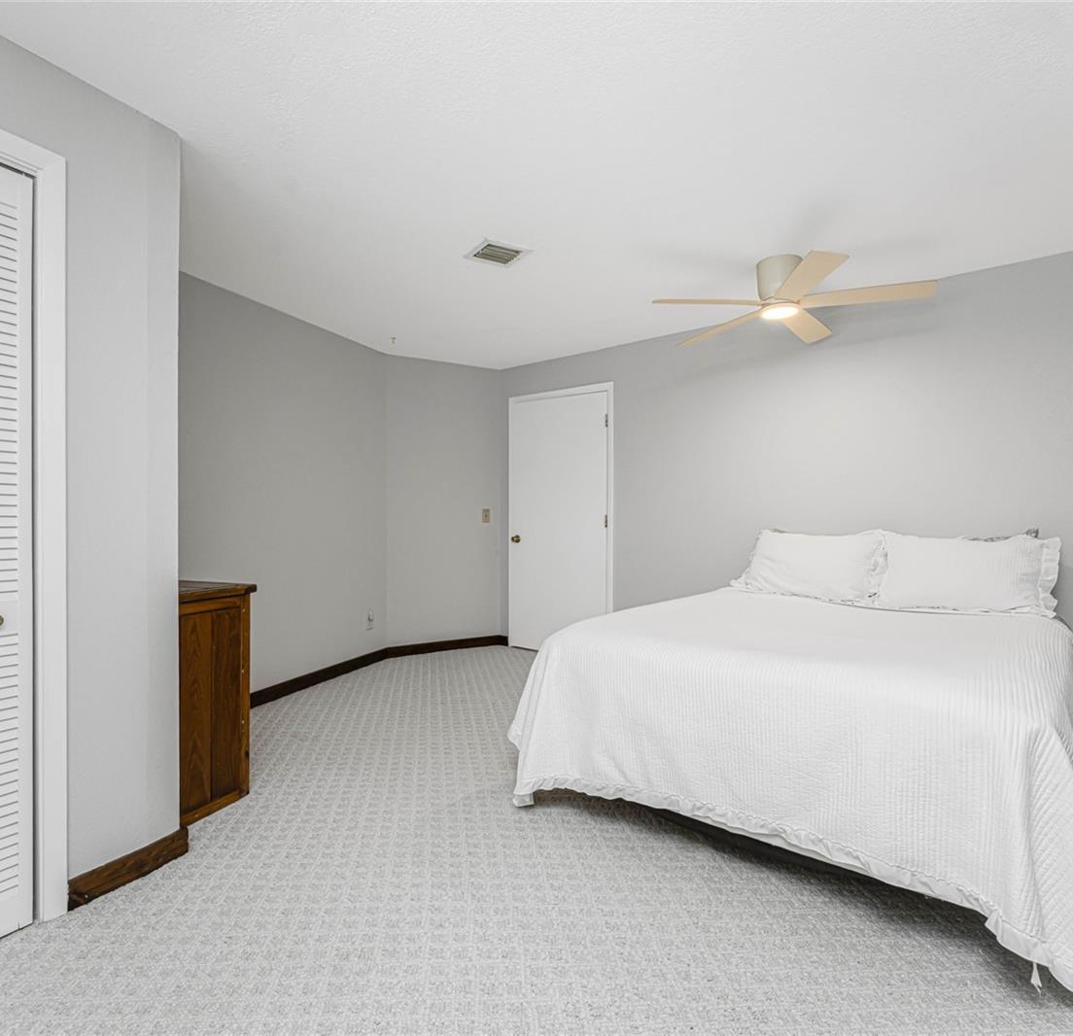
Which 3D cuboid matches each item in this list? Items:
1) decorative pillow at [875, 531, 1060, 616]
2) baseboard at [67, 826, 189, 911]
[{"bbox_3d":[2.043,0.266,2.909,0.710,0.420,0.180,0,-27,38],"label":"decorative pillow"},{"bbox_3d":[-1.240,1.056,1.852,0.018,0.087,0.344,0,0,30],"label":"baseboard"}]

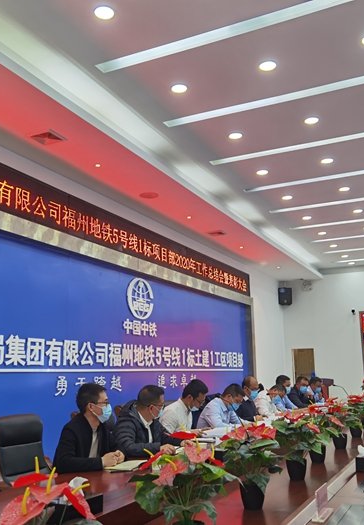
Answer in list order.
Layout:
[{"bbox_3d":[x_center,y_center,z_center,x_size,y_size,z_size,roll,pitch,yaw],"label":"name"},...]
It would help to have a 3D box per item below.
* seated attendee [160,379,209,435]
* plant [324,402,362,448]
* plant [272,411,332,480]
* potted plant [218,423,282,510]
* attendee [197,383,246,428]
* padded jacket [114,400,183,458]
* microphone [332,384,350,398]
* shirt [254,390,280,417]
[{"bbox_3d":[0.054,1.623,4.559,0.650,1.240,0.510,-6,-13,26],"label":"seated attendee"},{"bbox_3d":[1.346,1.385,4.679,0.290,0.410,0.300,-6,-13,26],"label":"plant"},{"bbox_3d":[0.703,1.125,3.360,0.330,0.410,0.330,-6,-13,26],"label":"plant"},{"bbox_3d":[0.342,0.990,2.668,0.310,0.410,0.310,-1,-11,0],"label":"potted plant"},{"bbox_3d":[0.443,1.800,5.328,0.650,1.190,0.510,-6,-13,26],"label":"attendee"},{"bbox_3d":[-0.240,1.261,3.896,0.480,0.570,0.500,-6,-13,26],"label":"padded jacket"},{"bbox_3d":[2.407,1.988,8.055,0.330,0.340,0.110,-6,-13,26],"label":"microphone"},{"bbox_3d":[1.058,1.846,6.738,0.430,0.550,0.470,-6,-13,26],"label":"shirt"}]

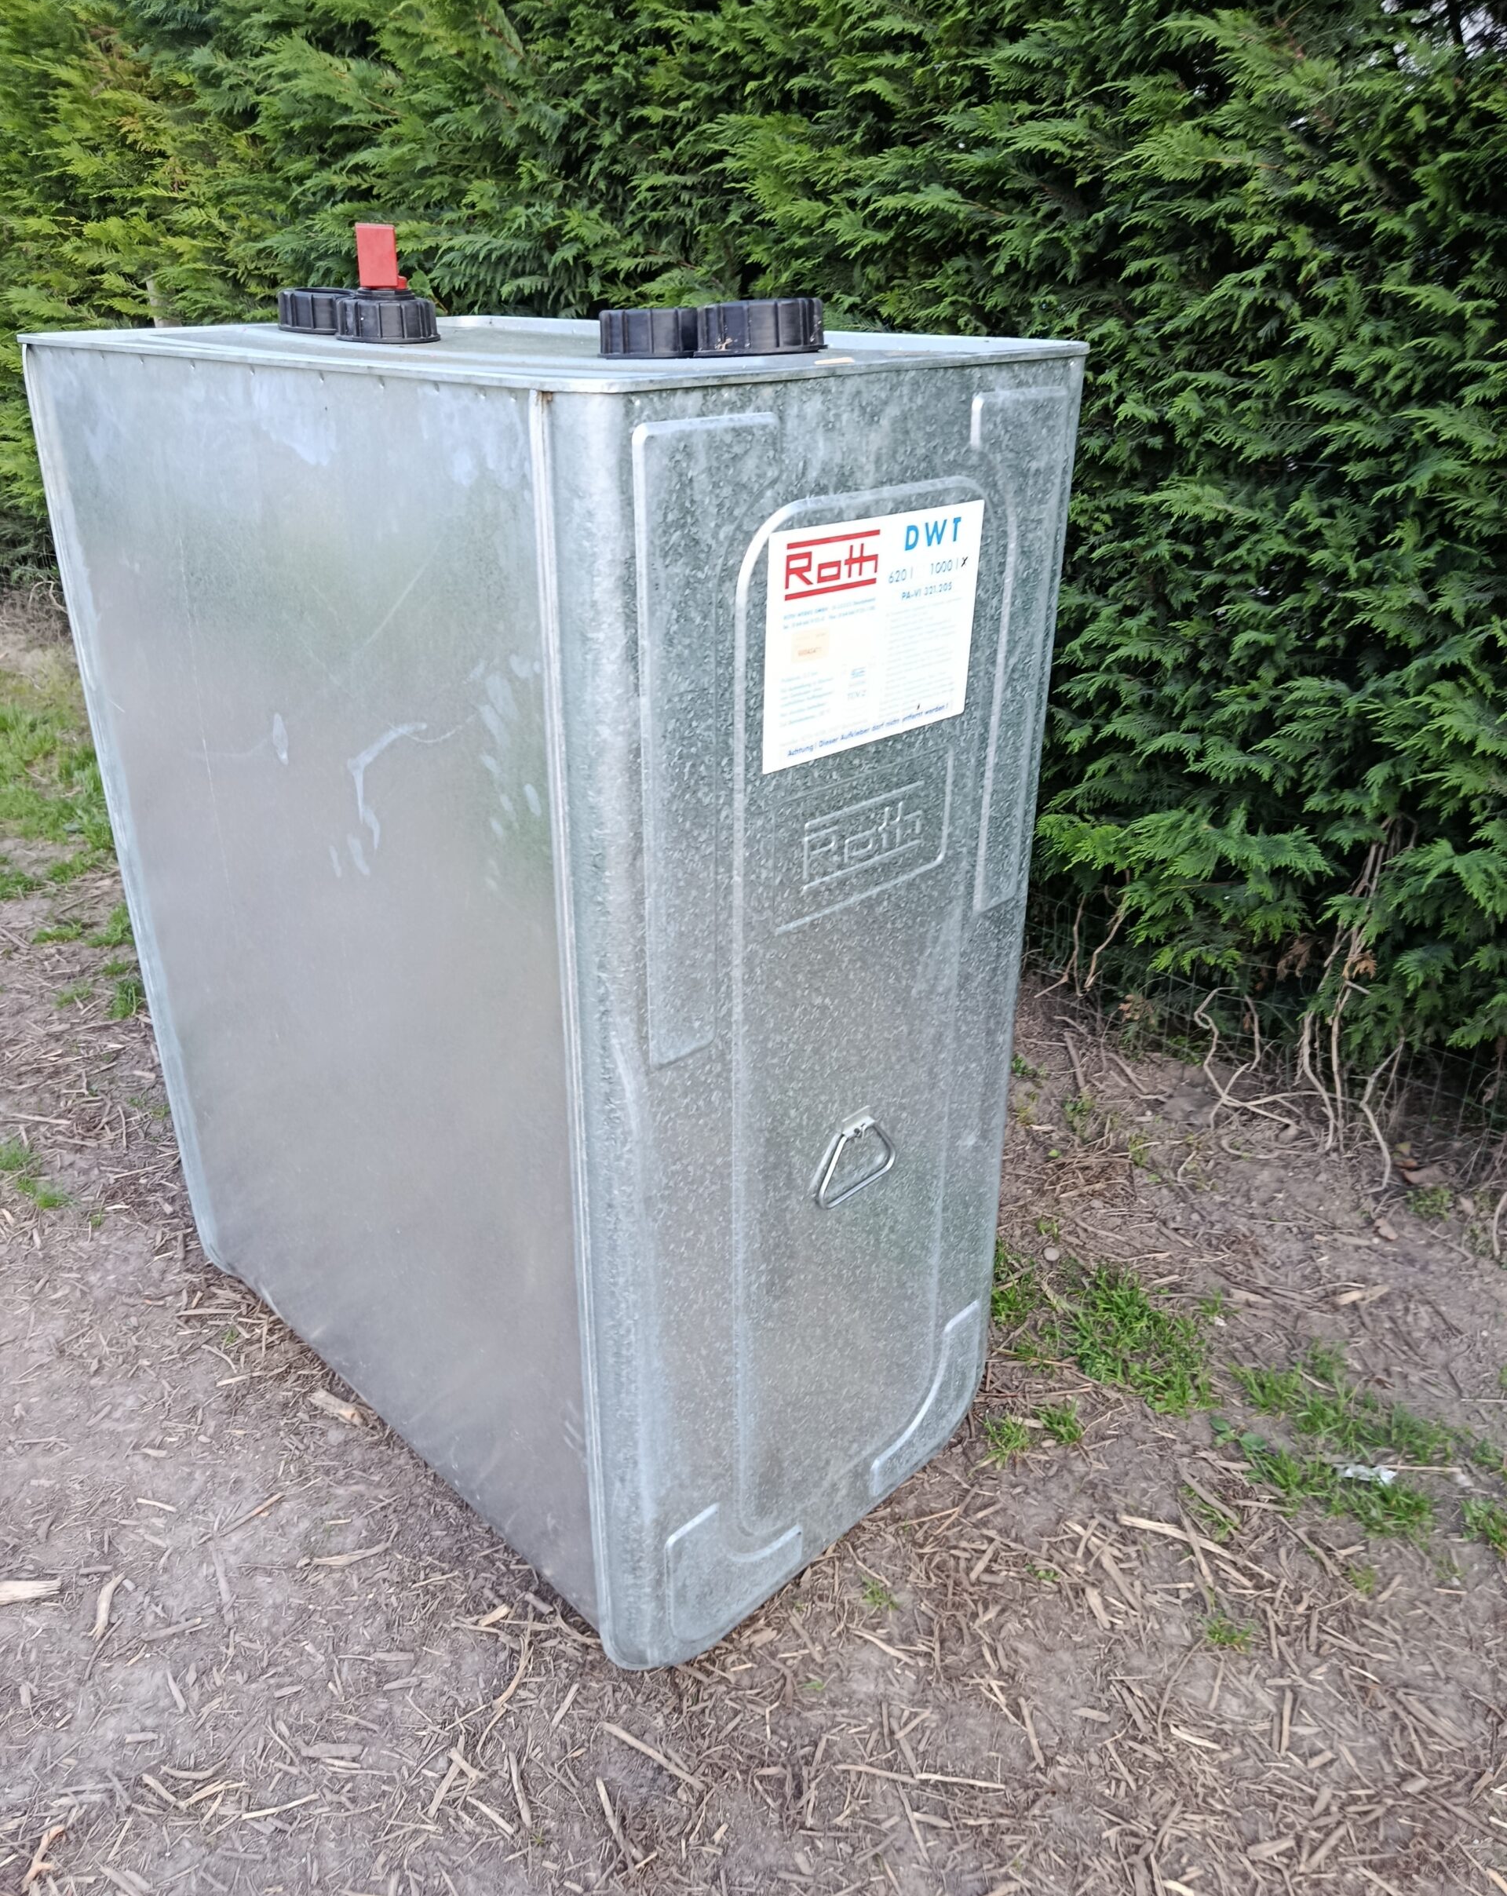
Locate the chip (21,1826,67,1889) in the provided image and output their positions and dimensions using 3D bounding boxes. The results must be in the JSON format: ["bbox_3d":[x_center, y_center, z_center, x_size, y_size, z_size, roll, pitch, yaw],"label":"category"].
[{"bbox_3d":[-0.758,0.976,1.493,0.020,0.010,0.065,0,25,1],"label":"chip"}]

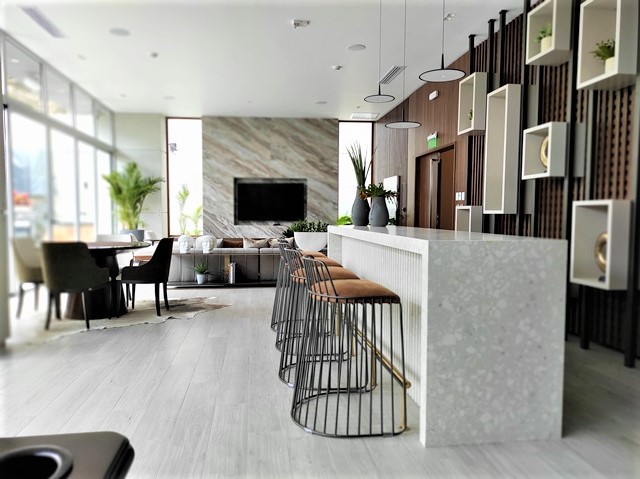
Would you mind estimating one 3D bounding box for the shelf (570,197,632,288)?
[{"bbox_3d":[2.054,0.030,3.398,0.145,0.621,0.388,0,3,-9],"label":"shelf"}]

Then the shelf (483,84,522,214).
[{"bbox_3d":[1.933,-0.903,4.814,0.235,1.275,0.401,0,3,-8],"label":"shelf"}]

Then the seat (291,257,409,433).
[{"bbox_3d":[0.129,0.512,2.493,0.564,0.844,0.559,0,3,-8],"label":"seat"}]

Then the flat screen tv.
[{"bbox_3d":[-1.053,-0.810,10.176,1.454,0.836,0.069,0,3,-12],"label":"flat screen tv"}]

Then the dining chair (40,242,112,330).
[{"bbox_3d":[-2.354,0.421,4.437,0.554,0.815,0.564,0,3,-5],"label":"dining chair"}]

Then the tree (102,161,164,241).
[{"bbox_3d":[-3.463,-0.814,8.645,1.129,1.310,1.065,0,3,-9],"label":"tree"}]

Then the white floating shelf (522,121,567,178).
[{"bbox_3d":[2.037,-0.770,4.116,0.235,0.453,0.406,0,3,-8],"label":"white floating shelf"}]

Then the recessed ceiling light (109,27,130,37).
[{"bbox_3d":[-2.405,-2.492,5.529,0.243,0.027,0.243,0,3,-8],"label":"recessed ceiling light"}]

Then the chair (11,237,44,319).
[{"bbox_3d":[-2.897,0.389,4.912,0.564,0.820,0.543,0,3,-9],"label":"chair"}]

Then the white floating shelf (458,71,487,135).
[{"bbox_3d":[1.751,-1.536,5.302,0.145,0.613,0.386,0,3,-9],"label":"white floating shelf"}]

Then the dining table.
[{"bbox_3d":[-2.377,0.429,4.962,1.129,0.737,1.129,0,3,-9],"label":"dining table"}]

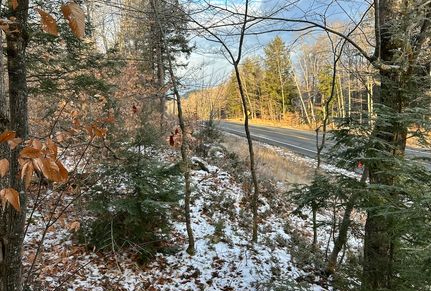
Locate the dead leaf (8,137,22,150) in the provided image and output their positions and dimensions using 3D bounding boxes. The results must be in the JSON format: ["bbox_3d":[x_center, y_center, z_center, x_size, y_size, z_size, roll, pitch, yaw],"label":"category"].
[{"bbox_3d":[-0.667,-0.007,1.080,0.047,0.047,0.030,0,6,0],"label":"dead leaf"}]

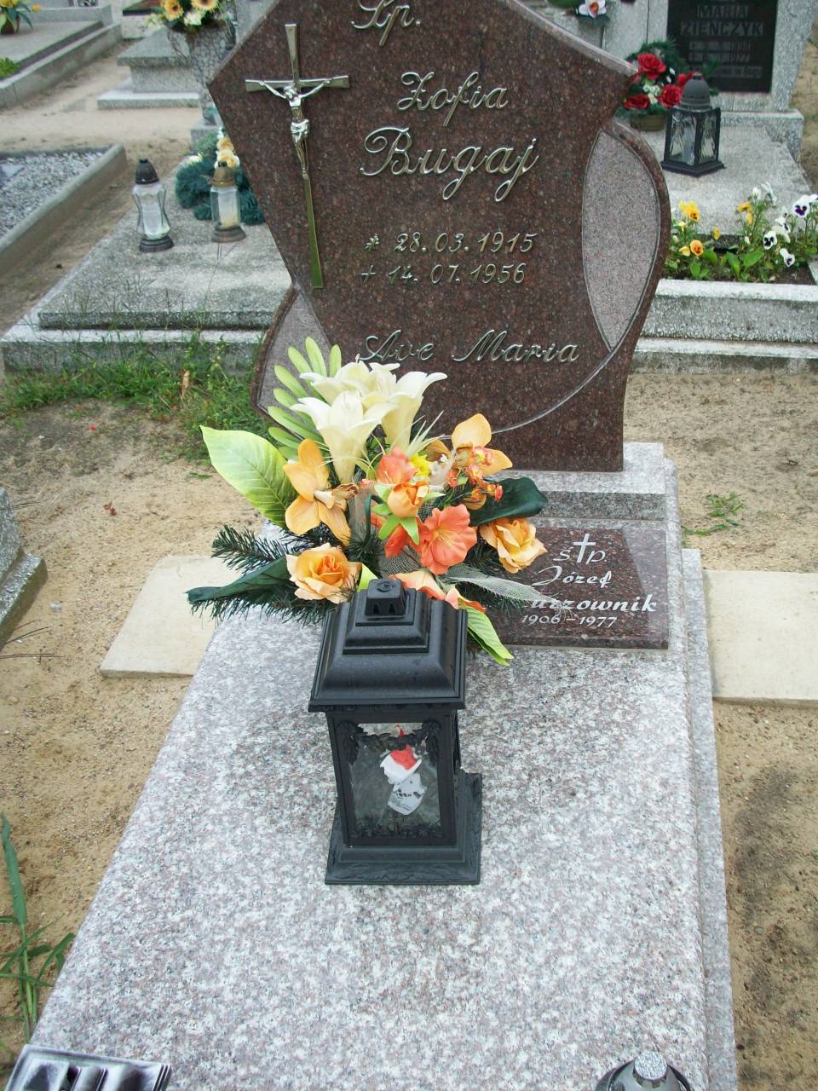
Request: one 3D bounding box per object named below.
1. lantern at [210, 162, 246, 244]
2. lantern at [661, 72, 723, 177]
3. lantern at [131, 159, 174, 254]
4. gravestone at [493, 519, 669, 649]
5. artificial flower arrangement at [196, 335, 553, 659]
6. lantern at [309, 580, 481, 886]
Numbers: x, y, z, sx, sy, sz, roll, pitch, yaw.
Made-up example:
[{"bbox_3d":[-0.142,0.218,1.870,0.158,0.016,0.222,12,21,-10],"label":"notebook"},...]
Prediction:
[{"bbox_3d":[-0.573,-1.067,3.598,0.110,0.234,0.110,3,35,9],"label":"lantern"},{"bbox_3d":[0.924,-1.360,3.743,0.142,0.296,0.142,-24,40,-27],"label":"lantern"},{"bbox_3d":[-0.796,-1.047,3.564,0.122,0.272,0.122,3,35,9],"label":"lantern"},{"bbox_3d":[0.256,0.059,1.830,0.293,0.020,0.248,2,42,10],"label":"gravestone"},{"bbox_3d":[-0.065,-0.053,1.788,0.570,0.450,0.350,3,35,9],"label":"artificial flower arrangement"},{"bbox_3d":[-0.014,0.207,1.442,0.192,0.407,0.192,-1,35,5],"label":"lantern"}]

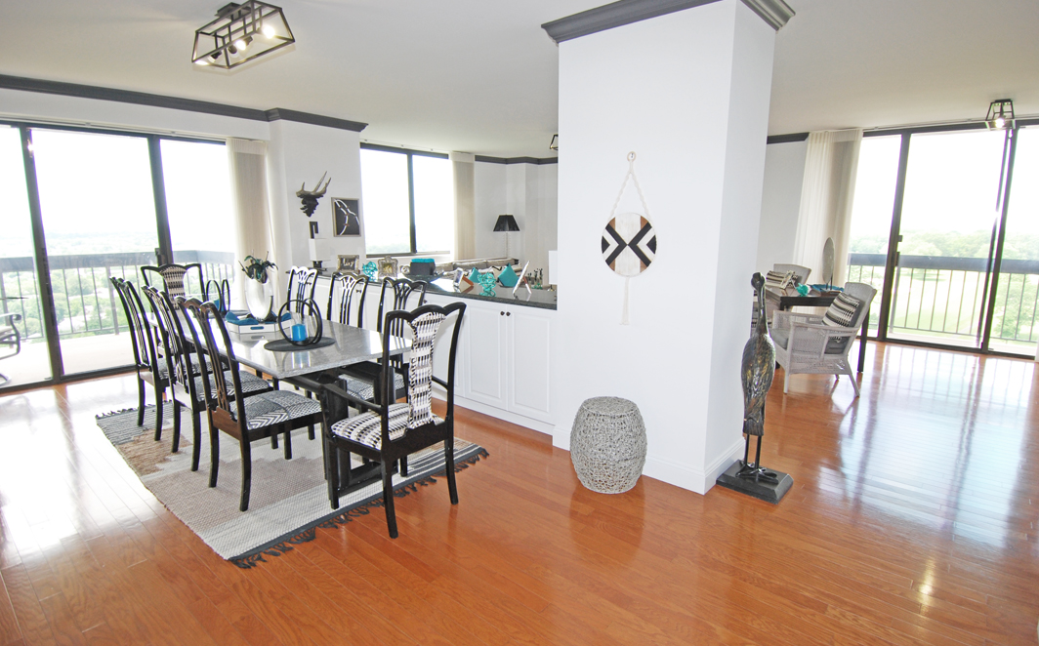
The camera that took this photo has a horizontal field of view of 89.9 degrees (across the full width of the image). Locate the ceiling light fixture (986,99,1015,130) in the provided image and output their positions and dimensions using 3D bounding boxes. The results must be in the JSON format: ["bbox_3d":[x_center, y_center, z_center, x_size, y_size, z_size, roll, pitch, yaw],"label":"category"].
[{"bbox_3d":[4.270,-1.868,4.622,0.190,0.200,0.680,9,14,42],"label":"ceiling light fixture"}]

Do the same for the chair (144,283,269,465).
[{"bbox_3d":[-1.923,0.293,3.236,0.493,1.067,0.540,9,13,40],"label":"chair"}]

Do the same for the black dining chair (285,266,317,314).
[{"bbox_3d":[-1.944,0.120,4.189,0.493,1.067,0.540,9,13,40],"label":"black dining chair"}]

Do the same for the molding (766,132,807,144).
[{"bbox_3d":[3.209,-2.218,6.287,0.520,0.100,0.085,9,14,42],"label":"molding"}]

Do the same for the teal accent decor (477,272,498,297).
[{"bbox_3d":[-0.226,-0.274,3.659,0.130,0.165,0.130,9,14,42],"label":"teal accent decor"}]

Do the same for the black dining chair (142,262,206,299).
[{"bbox_3d":[-2.828,0.071,4.454,0.554,1.067,0.539,9,13,40],"label":"black dining chair"}]

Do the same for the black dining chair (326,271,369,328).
[{"bbox_3d":[-1.417,0.202,3.735,0.493,1.067,0.540,9,13,40],"label":"black dining chair"}]

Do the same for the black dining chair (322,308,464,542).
[{"bbox_3d":[-0.597,0.413,2.572,0.554,1.067,0.539,9,13,40],"label":"black dining chair"}]

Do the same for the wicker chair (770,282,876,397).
[{"bbox_3d":[2.530,0.103,4.398,0.630,0.880,0.600,2,10,11],"label":"wicker chair"}]

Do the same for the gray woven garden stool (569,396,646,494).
[{"bbox_3d":[0.494,0.666,2.886,0.423,0.456,0.423,0,10,0],"label":"gray woven garden stool"}]

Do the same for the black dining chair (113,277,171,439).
[{"bbox_3d":[-2.315,0.193,3.499,0.490,1.020,0.540,9,14,42],"label":"black dining chair"}]

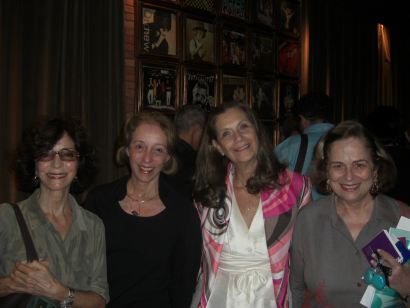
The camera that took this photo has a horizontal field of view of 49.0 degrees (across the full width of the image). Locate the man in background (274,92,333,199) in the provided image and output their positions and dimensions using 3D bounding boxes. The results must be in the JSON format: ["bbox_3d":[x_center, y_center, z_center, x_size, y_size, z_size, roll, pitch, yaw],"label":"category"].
[{"bbox_3d":[0.615,0.500,2.620,0.540,1.720,0.360,-2,3,-34],"label":"man in background"}]

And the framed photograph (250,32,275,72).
[{"bbox_3d":[0.560,-0.945,4.260,0.350,0.355,0.030,-3,3,-45],"label":"framed photograph"}]

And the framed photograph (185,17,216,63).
[{"bbox_3d":[-0.035,-0.915,3.660,0.350,0.355,0.030,-3,3,-45],"label":"framed photograph"}]

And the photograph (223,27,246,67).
[{"bbox_3d":[0.262,-0.930,3.960,0.350,0.355,0.030,-3,3,-45],"label":"photograph"}]

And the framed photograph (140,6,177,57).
[{"bbox_3d":[-0.330,-0.900,3.370,0.350,0.355,0.030,-3,3,-45],"label":"framed photograph"}]

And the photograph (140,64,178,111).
[{"bbox_3d":[-0.330,-0.485,3.380,0.350,0.355,0.030,-3,3,-45],"label":"photograph"}]

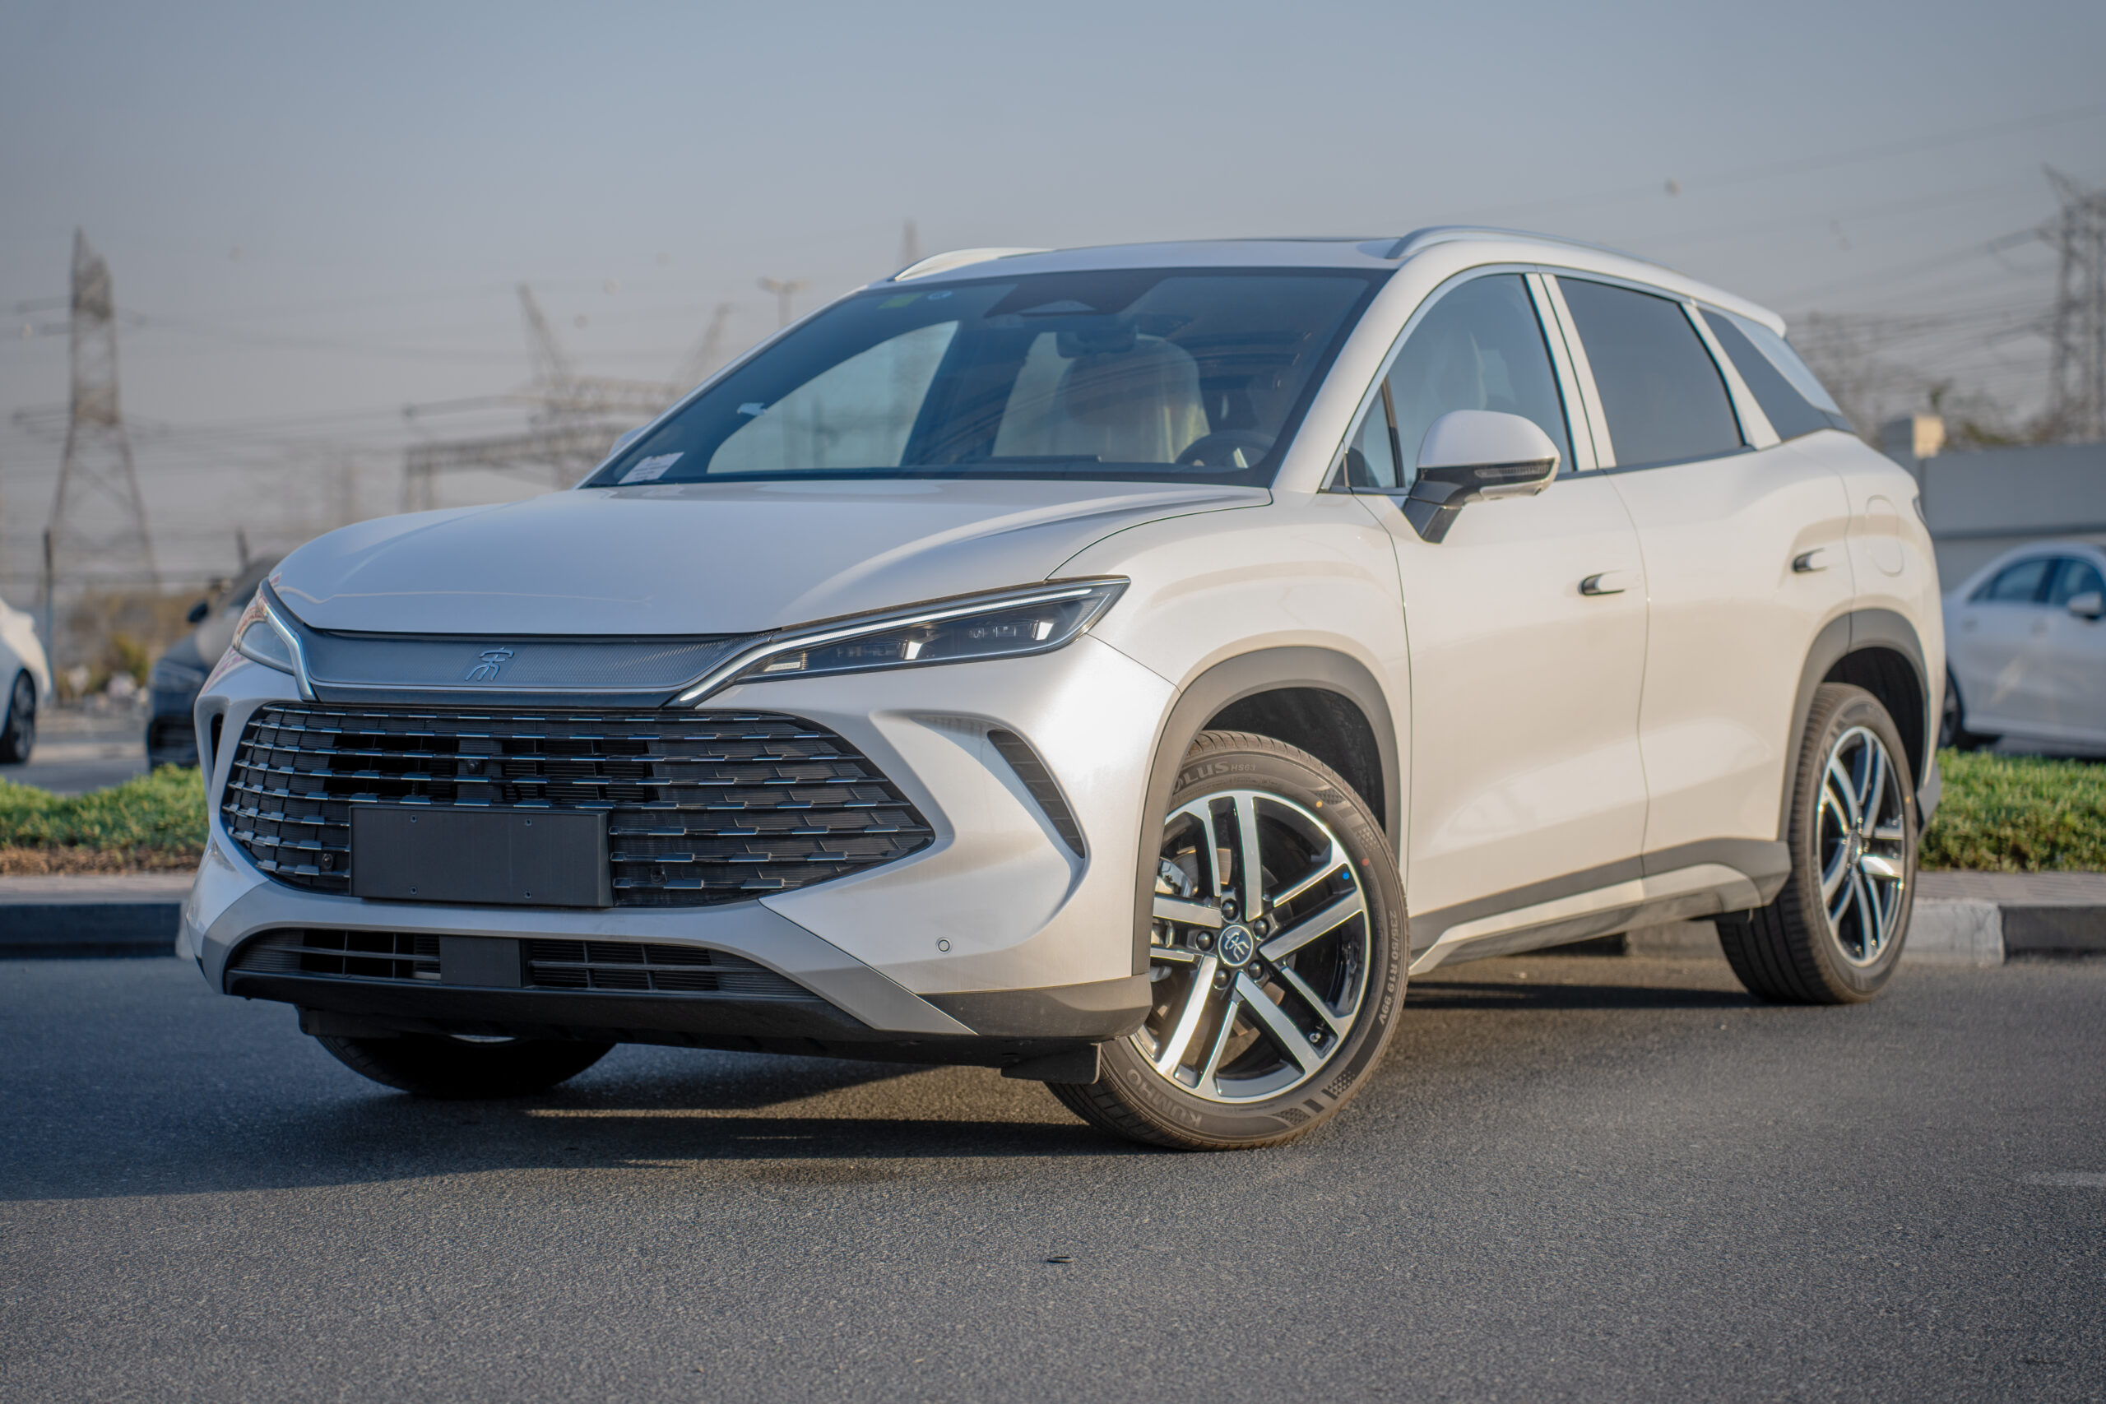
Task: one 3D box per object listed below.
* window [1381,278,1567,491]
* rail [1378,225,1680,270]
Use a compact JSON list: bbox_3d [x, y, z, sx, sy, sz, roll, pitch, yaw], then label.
[{"bbox_3d":[0.801,-0.633,8.515,0.060,0.499,0.940,-30,-14,29],"label":"window"},{"bbox_3d":[1.042,-0.906,9.049,0.080,0.110,1.620,1,2,31],"label":"rail"}]

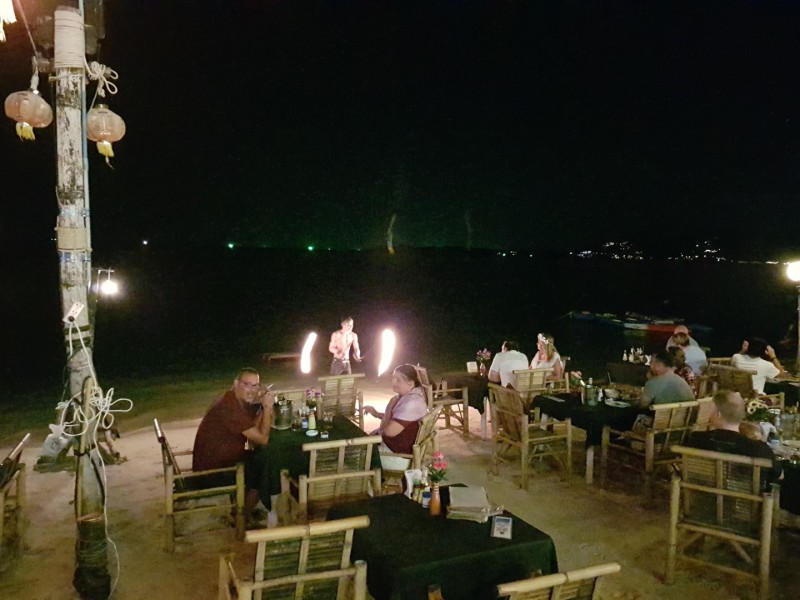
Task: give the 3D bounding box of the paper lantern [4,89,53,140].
[{"bbox_3d":[-1.976,-0.988,3.200,0.260,0.290,0.260,10,4,-30],"label":"paper lantern"}]

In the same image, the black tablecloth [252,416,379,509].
[{"bbox_3d":[-0.780,1.327,5.121,0.890,0.480,0.940,0,5,-21],"label":"black tablecloth"}]

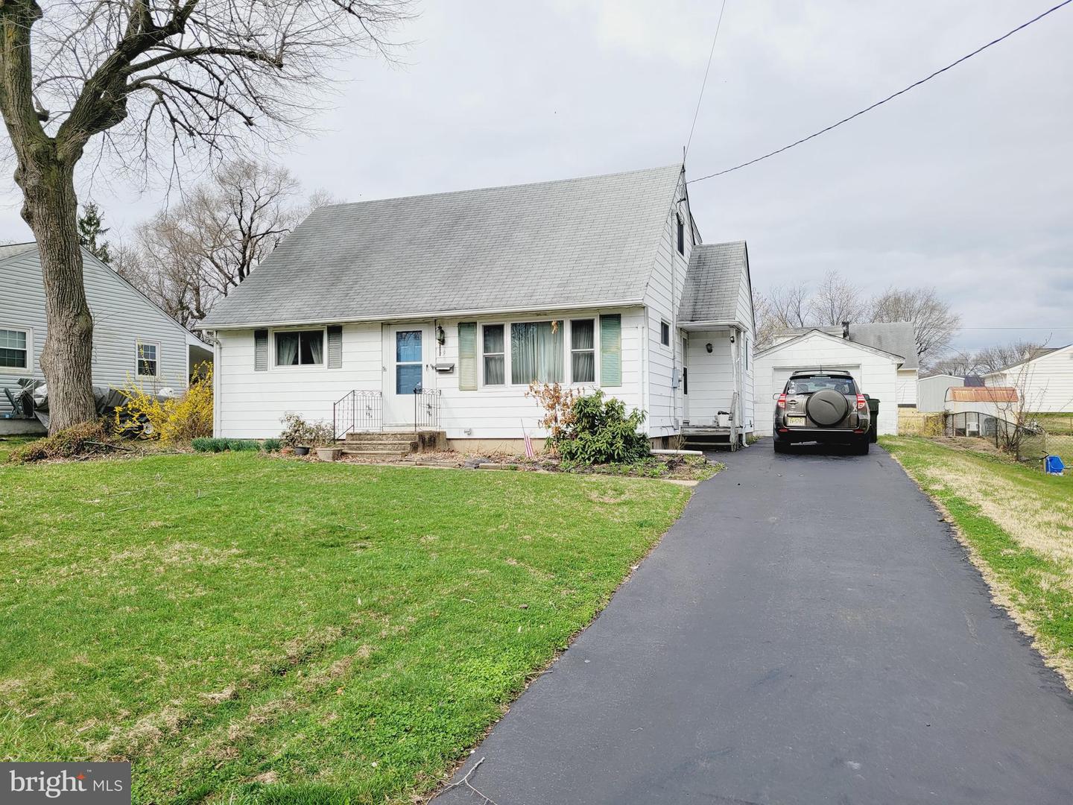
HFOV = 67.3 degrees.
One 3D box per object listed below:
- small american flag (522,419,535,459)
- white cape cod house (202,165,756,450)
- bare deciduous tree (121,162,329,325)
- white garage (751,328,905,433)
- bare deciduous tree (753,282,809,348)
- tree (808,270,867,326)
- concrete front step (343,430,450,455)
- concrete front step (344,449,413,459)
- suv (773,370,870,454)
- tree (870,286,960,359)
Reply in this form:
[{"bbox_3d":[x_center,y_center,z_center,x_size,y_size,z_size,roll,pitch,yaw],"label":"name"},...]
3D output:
[{"bbox_3d":[-0.159,0.632,14.040,0.140,0.701,0.080,-13,0,19],"label":"small american flag"},{"bbox_3d":[-0.689,-2.277,20.695,11.450,6.720,9.700,-1,-1,19],"label":"white cape cod house"},{"bbox_3d":[-16.746,-6.007,43.839,10.000,14.580,10.000,-1,-1,19],"label":"bare deciduous tree"},{"bbox_3d":[9.531,-0.536,27.351,4.880,3.211,6.500,-1,-1,19],"label":"white garage"},{"bbox_3d":[16.248,-3.640,53.904,5.000,8.731,5.000,-1,-1,19],"label":"bare deciduous tree"},{"bbox_3d":[25.415,-5.350,67.872,5.600,11.583,5.600,-1,-1,19],"label":"tree"},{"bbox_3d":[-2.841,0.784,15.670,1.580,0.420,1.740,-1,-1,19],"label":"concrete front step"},{"bbox_3d":[-3.042,0.971,14.953,1.410,0.160,0.380,-1,-1,19],"label":"concrete front step"},{"bbox_3d":[6.108,0.161,17.304,1.860,1.740,4.600,-1,-1,19],"label":"suv"},{"bbox_3d":[31.915,-4.625,67.887,7.800,10.204,7.800,-1,-1,19],"label":"tree"}]

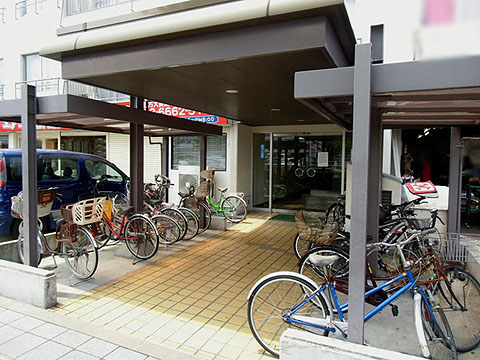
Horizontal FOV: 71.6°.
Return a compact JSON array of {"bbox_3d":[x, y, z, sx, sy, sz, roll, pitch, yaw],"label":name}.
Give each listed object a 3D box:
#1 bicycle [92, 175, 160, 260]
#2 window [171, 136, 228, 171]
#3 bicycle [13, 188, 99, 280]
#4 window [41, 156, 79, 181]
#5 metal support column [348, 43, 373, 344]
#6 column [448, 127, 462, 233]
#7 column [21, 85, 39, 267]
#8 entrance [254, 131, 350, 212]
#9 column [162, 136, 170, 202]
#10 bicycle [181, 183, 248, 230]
[{"bbox_3d":[-1.910,0.619,5.075,1.720,1.060,0.560,3,4,26],"label":"bicycle"},{"bbox_3d":[-1.110,-0.741,8.982,1.730,0.969,0.100,2,4,24],"label":"window"},{"bbox_3d":[-2.419,0.670,4.305,1.760,1.050,0.560,3,4,27],"label":"bicycle"},{"bbox_3d":[-3.667,-0.221,6.791,0.070,0.420,0.870,2,4,24],"label":"window"},{"bbox_3d":[0.830,0.236,2.304,0.100,2.270,0.100,2,4,24],"label":"metal support column"},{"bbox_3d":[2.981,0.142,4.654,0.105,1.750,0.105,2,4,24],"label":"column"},{"bbox_3d":[-2.339,0.108,3.719,0.100,2.270,0.100,2,4,24],"label":"column"},{"bbox_3d":[1.599,-0.185,9.338,2.680,2.310,0.200,2,4,24],"label":"entrance"},{"bbox_3d":[-1.635,-0.049,7.424,0.101,2.084,0.097,2,4,24],"label":"column"},{"bbox_3d":[-0.619,0.512,8.145,1.750,1.030,0.550,2,4,18],"label":"bicycle"}]

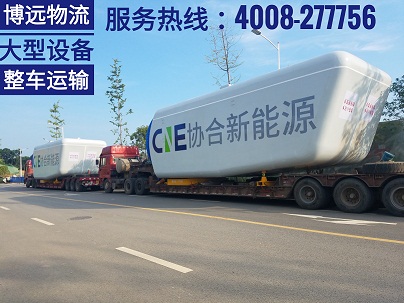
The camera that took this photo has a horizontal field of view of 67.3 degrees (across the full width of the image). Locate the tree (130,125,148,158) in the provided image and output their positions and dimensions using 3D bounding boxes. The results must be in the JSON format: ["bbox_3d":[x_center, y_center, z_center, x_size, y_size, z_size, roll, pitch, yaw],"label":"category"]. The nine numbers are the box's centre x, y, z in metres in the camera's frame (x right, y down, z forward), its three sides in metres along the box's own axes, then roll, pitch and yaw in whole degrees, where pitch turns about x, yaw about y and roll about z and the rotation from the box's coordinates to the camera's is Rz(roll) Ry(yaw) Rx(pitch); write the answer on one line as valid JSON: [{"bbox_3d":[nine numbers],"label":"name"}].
[{"bbox_3d":[-6.126,0.161,33.863,3.800,6.386,3.800,-3,-2,0],"label":"tree"}]

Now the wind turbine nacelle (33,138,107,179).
[{"bbox_3d":[-14.557,0.995,32.660,4.263,3.557,10.388,0,-3,-43],"label":"wind turbine nacelle"}]

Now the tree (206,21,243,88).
[{"bbox_3d":[1.583,-3.004,19.600,2.400,10.800,2.400,0,-4,-44],"label":"tree"}]

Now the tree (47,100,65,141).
[{"bbox_3d":[-21.280,-1.493,44.242,2.700,11.998,2.700,-3,-2,0],"label":"tree"}]

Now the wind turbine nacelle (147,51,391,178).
[{"bbox_3d":[1.984,-0.741,13.451,4.263,3.557,10.388,0,-5,-44],"label":"wind turbine nacelle"}]

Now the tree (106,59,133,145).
[{"bbox_3d":[-7.934,-2.937,29.434,2.600,12.358,2.600,-3,-2,0],"label":"tree"}]

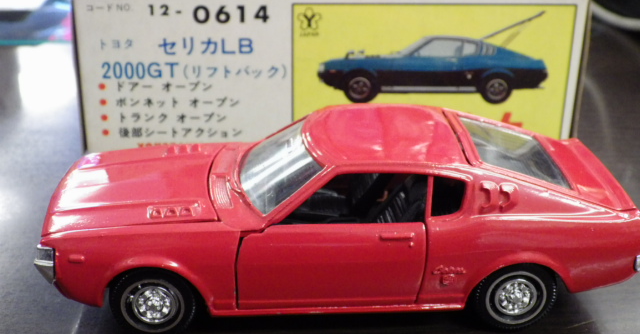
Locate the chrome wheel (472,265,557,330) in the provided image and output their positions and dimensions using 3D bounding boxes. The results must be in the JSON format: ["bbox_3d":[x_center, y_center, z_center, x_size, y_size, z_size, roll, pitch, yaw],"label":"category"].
[{"bbox_3d":[0.042,0.027,0.202,0.018,0.018,0.006,-1,24,-2],"label":"chrome wheel"}]

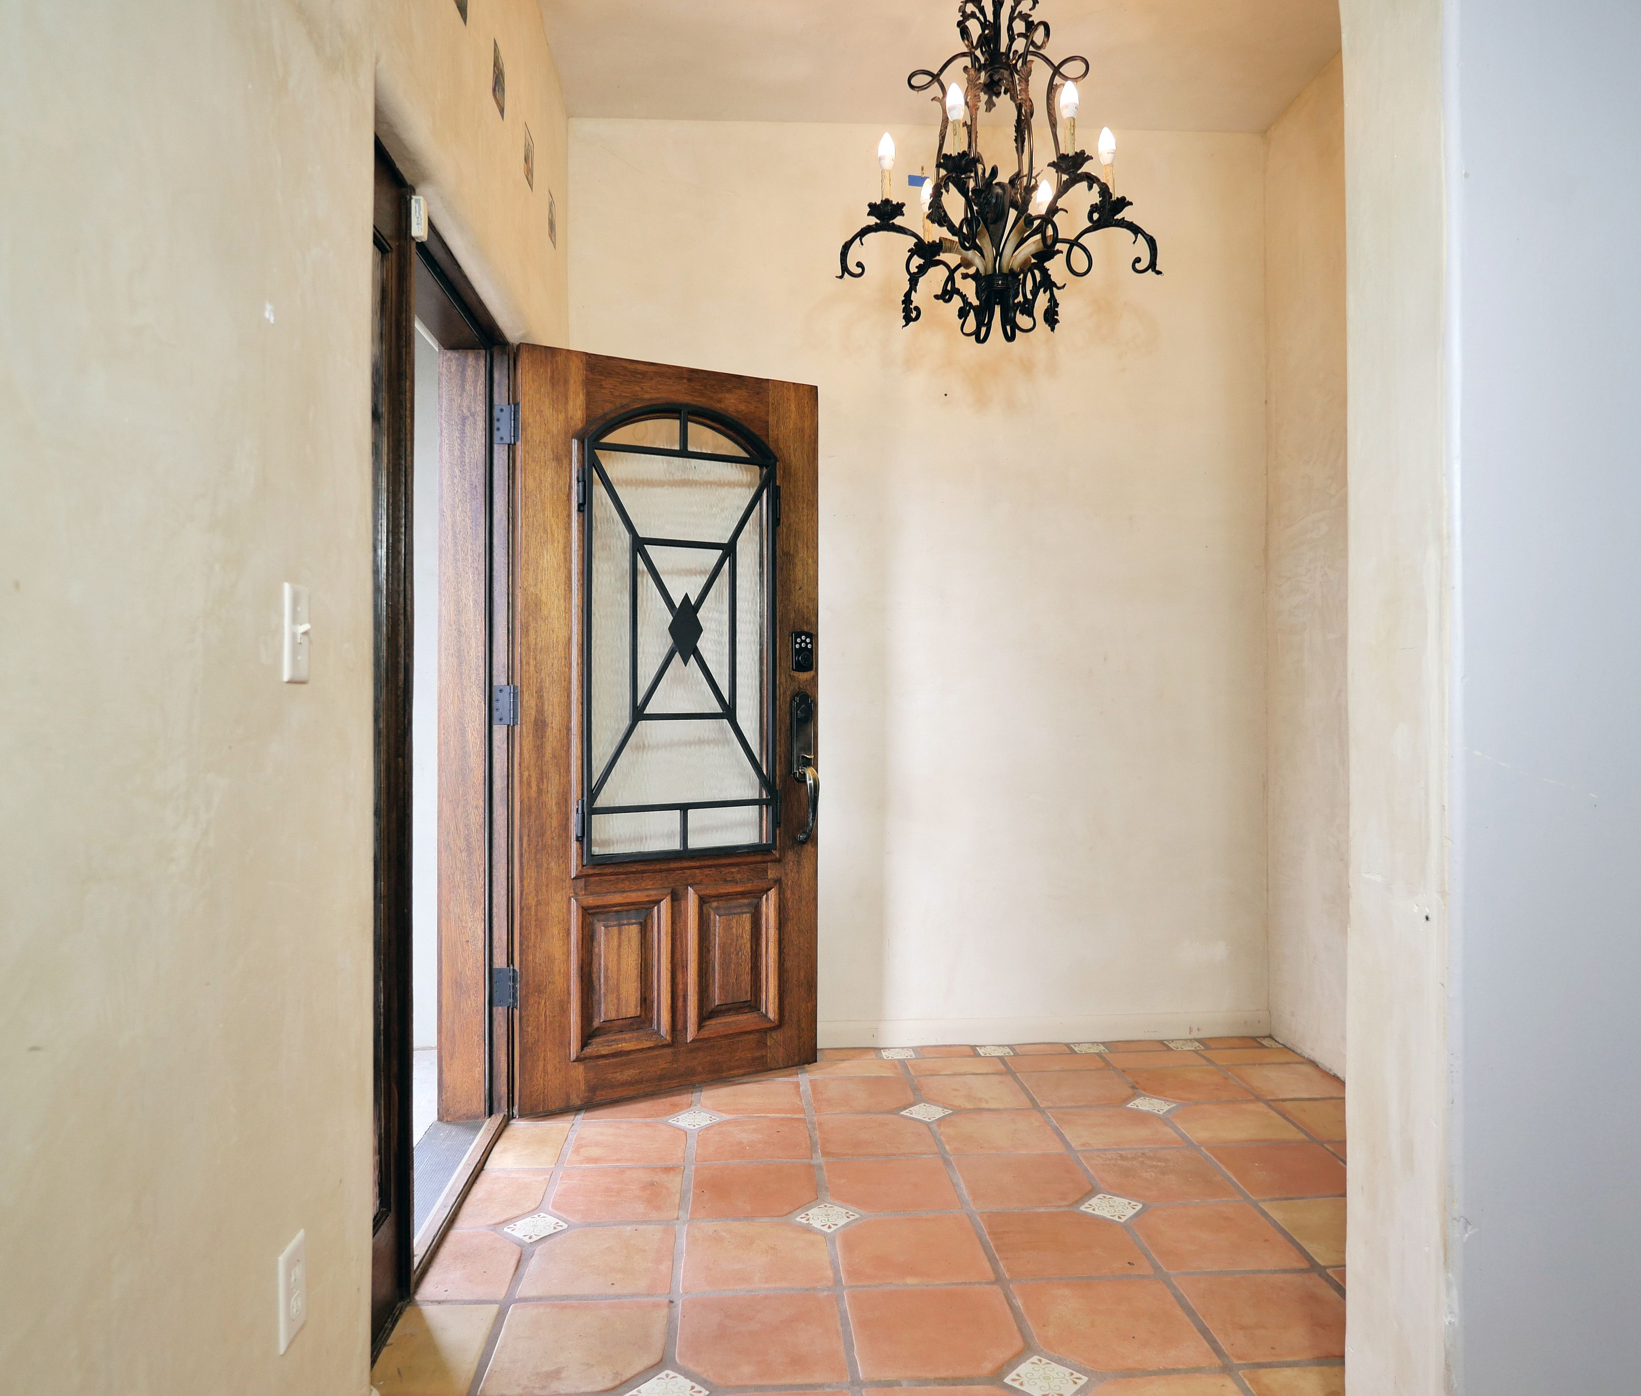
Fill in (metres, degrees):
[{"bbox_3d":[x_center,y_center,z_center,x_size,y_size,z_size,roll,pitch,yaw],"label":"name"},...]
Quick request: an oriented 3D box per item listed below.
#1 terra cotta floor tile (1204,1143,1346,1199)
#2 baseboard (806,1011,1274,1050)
[{"bbox_3d":[1.124,1.143,2.516,0.302,0.016,0.276,0,0,-3],"label":"terra cotta floor tile"},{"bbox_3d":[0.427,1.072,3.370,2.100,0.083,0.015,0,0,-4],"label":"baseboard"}]

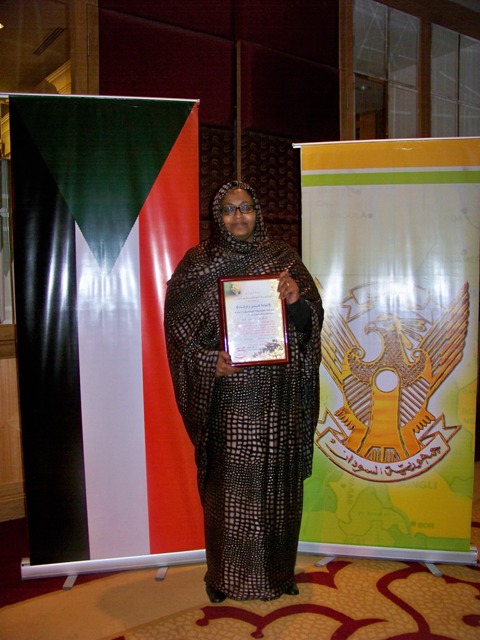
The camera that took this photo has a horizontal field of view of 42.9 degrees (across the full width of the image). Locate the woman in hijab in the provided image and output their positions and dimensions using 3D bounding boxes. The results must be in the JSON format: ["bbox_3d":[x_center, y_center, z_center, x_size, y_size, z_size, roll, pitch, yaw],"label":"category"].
[{"bbox_3d":[0.016,0.280,2.460,0.610,1.690,0.430,-1,5,-5],"label":"woman in hijab"}]

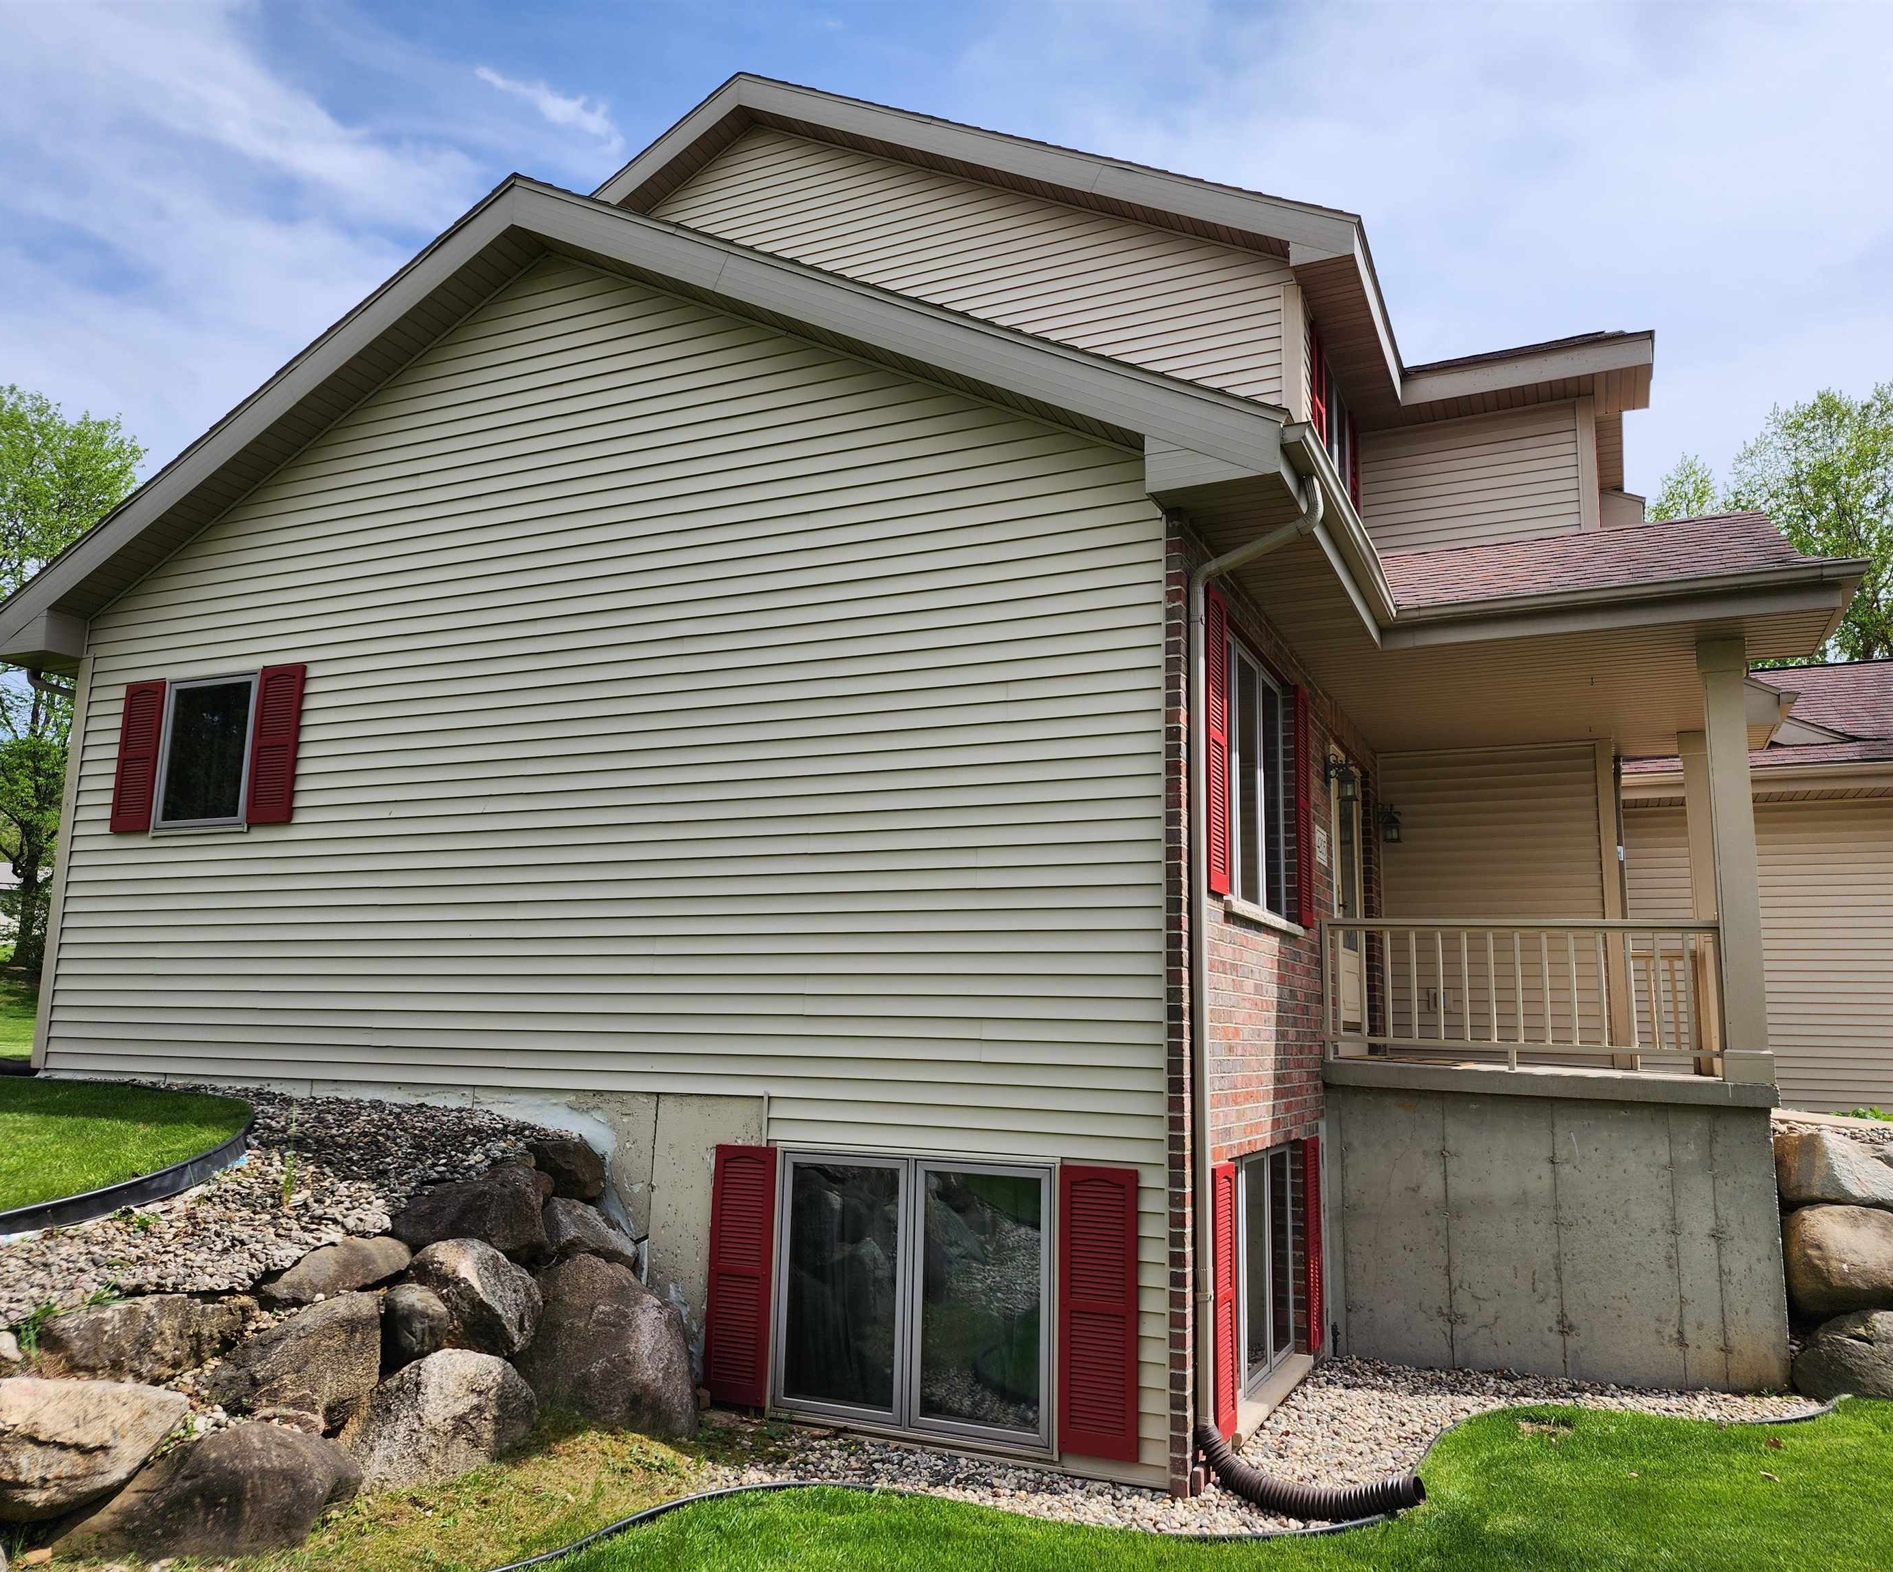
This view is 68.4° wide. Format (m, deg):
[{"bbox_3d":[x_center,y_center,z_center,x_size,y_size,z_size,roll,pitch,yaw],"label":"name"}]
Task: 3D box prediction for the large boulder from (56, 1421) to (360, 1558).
[{"bbox_3d":[-2.427,2.322,4.621,0.884,0.353,0.520,5,-10,-21],"label":"large boulder"}]

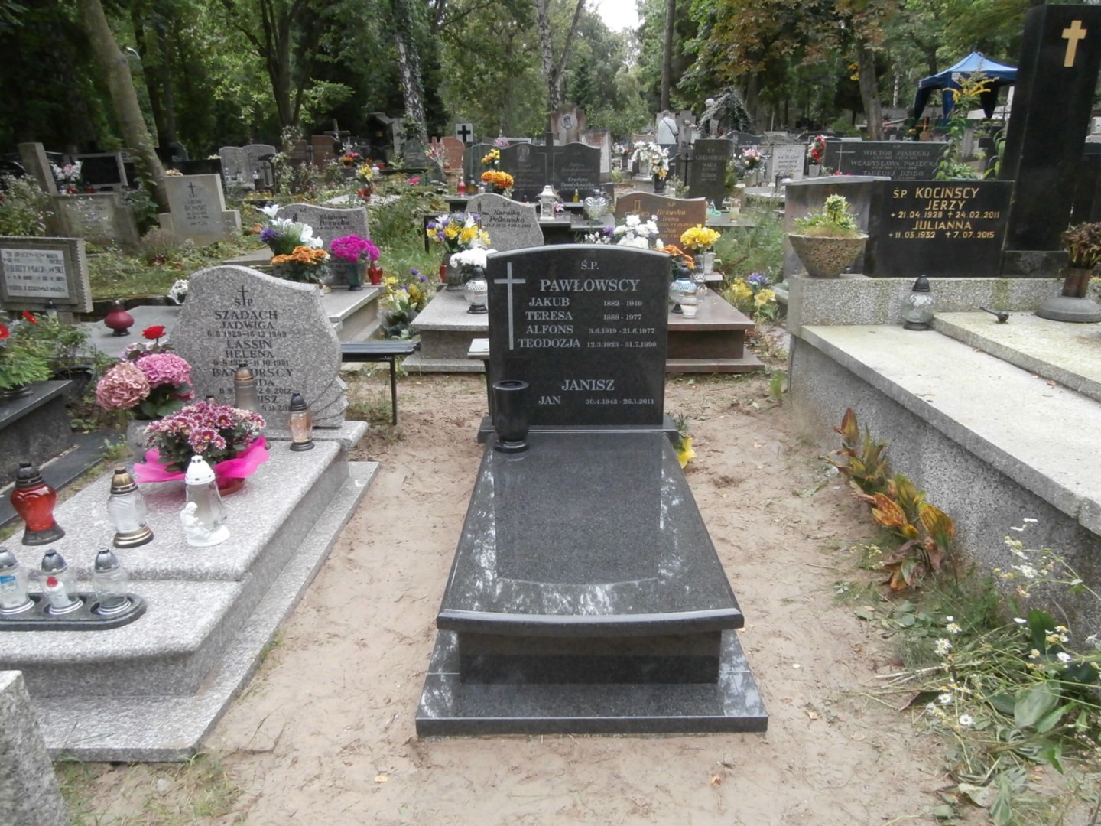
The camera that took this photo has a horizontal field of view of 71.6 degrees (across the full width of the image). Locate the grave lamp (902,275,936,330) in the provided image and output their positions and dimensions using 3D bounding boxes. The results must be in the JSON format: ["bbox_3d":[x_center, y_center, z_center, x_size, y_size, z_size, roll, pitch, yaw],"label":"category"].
[{"bbox_3d":[2.342,-0.718,4.801,0.205,0.340,0.205,0,17,1],"label":"grave lamp"}]

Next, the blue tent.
[{"bbox_3d":[16.337,-12.348,29.500,3.000,3.100,3.000,2,17,6],"label":"blue tent"}]

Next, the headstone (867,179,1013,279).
[{"bbox_3d":[2.190,-1.060,4.413,0.764,0.539,0.118,0,18,1],"label":"headstone"}]

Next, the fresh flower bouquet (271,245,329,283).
[{"bbox_3d":[-2.102,-1.238,6.434,0.490,0.330,0.420,0,18,0],"label":"fresh flower bouquet"}]

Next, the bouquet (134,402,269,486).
[{"bbox_3d":[-1.318,0.136,2.854,0.450,0.320,0.420,0,17,1],"label":"bouquet"}]

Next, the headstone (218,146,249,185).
[{"bbox_3d":[-5.813,-4.519,14.000,0.580,0.760,0.120,0,17,1],"label":"headstone"}]

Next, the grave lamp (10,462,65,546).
[{"bbox_3d":[-1.719,0.303,2.563,0.140,0.275,0.135,0,18,0],"label":"grave lamp"}]

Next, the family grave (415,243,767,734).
[{"bbox_3d":[0.119,0.046,2.861,0.980,1.186,1.891,0,18,1],"label":"family grave"}]

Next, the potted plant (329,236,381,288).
[{"bbox_3d":[-1.782,-1.366,6.900,0.461,0.483,0.421,0,18,1],"label":"potted plant"}]

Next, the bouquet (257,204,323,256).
[{"bbox_3d":[-2.318,-1.621,6.800,0.540,0.460,0.420,0,17,1],"label":"bouquet"}]

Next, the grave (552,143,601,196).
[{"bbox_3d":[0.316,-2.992,9.439,0.600,0.660,0.110,0,18,0],"label":"grave"}]

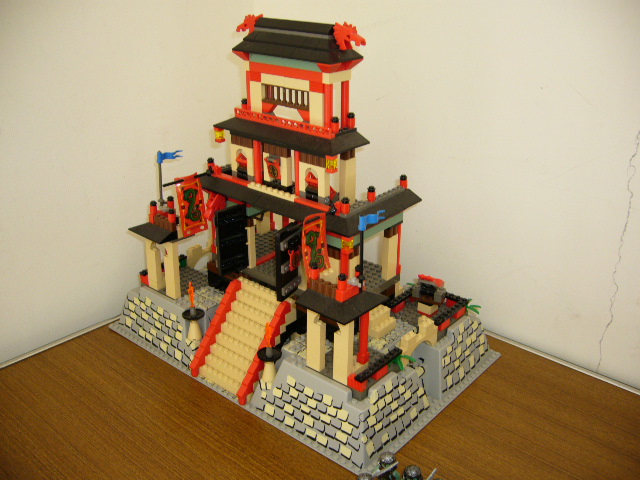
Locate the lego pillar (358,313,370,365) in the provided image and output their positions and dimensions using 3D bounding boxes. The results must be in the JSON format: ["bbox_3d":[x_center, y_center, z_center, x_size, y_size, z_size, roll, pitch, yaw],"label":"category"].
[{"bbox_3d":[0.040,0.085,0.579,0.008,0.057,0.008,1,23,0],"label":"lego pillar"}]

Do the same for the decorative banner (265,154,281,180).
[{"bbox_3d":[-0.046,-0.071,0.641,0.020,0.023,0.004,19,29,36],"label":"decorative banner"}]

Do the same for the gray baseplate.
[{"bbox_3d":[-0.024,0.090,0.741,0.384,0.059,0.256,19,29,36],"label":"gray baseplate"}]

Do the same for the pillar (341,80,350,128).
[{"bbox_3d":[0.024,-0.128,0.618,0.008,0.048,0.008,19,29,36],"label":"pillar"}]

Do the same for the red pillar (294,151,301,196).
[{"bbox_3d":[-0.021,-0.066,0.625,0.008,0.055,0.008,1,23,0],"label":"red pillar"}]

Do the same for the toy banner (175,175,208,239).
[{"bbox_3d":[-0.133,-0.036,0.677,0.005,0.066,0.033,16,30,38],"label":"toy banner"}]

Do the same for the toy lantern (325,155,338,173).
[{"bbox_3d":[0.011,-0.069,0.583,0.008,0.017,0.008,19,29,36],"label":"toy lantern"}]

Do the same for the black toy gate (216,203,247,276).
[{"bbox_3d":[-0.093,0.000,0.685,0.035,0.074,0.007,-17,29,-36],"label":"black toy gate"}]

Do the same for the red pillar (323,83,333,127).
[{"bbox_3d":[0.008,-0.114,0.585,0.008,0.054,0.008,19,29,36],"label":"red pillar"}]

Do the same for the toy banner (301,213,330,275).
[{"bbox_3d":[-0.003,0.007,0.583,0.008,0.062,0.031,19,29,36],"label":"toy banner"}]

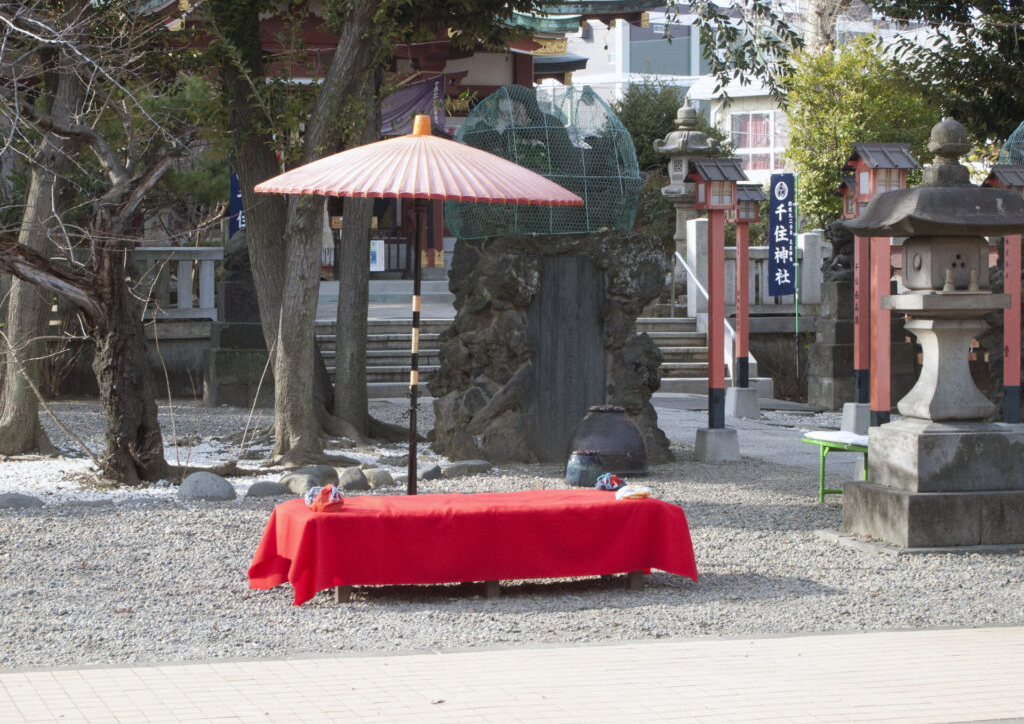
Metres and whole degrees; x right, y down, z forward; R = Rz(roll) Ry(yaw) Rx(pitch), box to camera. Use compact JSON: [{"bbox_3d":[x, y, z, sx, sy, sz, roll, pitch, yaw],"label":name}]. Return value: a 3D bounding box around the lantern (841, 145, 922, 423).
[{"bbox_3d":[2.482,-0.381,16.693,0.422,2.170,0.378,-1,2,-16],"label":"lantern"}]

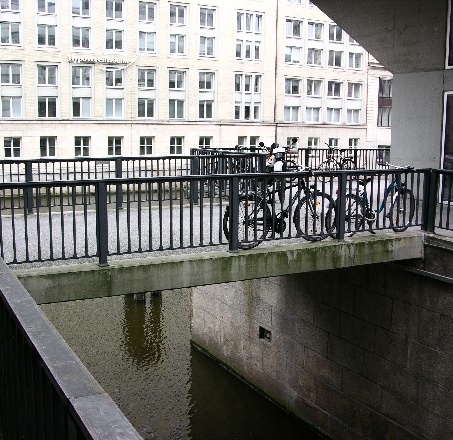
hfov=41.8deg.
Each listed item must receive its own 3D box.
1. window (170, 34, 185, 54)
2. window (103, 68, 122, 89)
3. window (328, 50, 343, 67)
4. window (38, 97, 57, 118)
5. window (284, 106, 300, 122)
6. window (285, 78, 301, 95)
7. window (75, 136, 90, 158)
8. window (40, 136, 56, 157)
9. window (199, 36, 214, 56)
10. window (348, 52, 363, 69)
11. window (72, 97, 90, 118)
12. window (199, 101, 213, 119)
[{"bbox_3d":[-4.702,-16.944,57.467,1.760,2.010,0.250,-4,9,-26],"label":"window"},{"bbox_3d":[-10.056,-12.482,52.345,1.600,1.780,0.200,-4,10,-24],"label":"window"},{"bbox_3d":[11.315,-16.764,61.598,1.920,1.630,0.200,-4,10,-24],"label":"window"},{"bbox_3d":[-16.302,-10.261,54.102,1.800,1.970,0.200,-4,10,-28],"label":"window"},{"bbox_3d":[6.568,-10.710,59.985,1.880,1.560,0.200,-4,10,-27],"label":"window"},{"bbox_3d":[6.613,-13.400,59.575,1.890,1.600,0.200,-4,10,-27],"label":"window"},{"bbox_3d":[-12.175,-6.188,50.048,1.310,1.720,0.200,-4,10,-28],"label":"window"},{"bbox_3d":[-16.392,-6.719,54.617,1.530,1.870,0.200,-4,10,-28],"label":"window"},{"bbox_3d":[-1.872,-16.239,55.539,1.480,1.800,0.200,-4,10,-24],"label":"window"},{"bbox_3d":[15.362,-18.822,70.313,2.050,2.080,0.200,-4,10,-28],"label":"window"},{"bbox_3d":[-12.115,-9.359,49.545,1.610,1.780,0.200,-4,10,-28],"label":"window"},{"bbox_3d":[-2.106,-11.490,61.703,1.800,1.980,0.200,-4,10,-28],"label":"window"}]

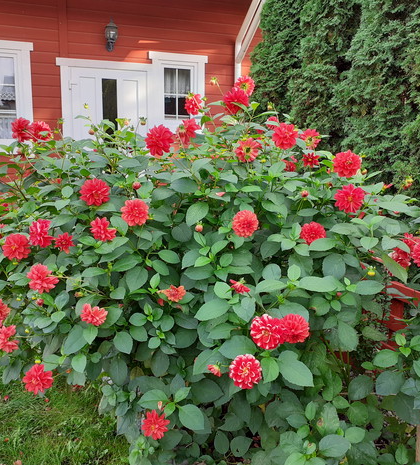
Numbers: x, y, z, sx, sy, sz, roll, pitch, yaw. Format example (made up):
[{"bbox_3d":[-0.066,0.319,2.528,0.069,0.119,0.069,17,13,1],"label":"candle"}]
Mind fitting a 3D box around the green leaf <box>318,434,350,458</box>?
[{"bbox_3d":[0.399,0.686,1.550,0.100,0.015,0.072,-13,48,-4],"label":"green leaf"}]

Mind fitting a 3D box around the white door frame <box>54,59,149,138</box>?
[{"bbox_3d":[-1.305,-1.075,6.261,1.226,2.193,0.120,-3,10,-20],"label":"white door frame"}]

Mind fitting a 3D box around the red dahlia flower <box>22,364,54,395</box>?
[{"bbox_3d":[-0.589,0.505,1.660,0.100,0.097,0.055,1,9,3],"label":"red dahlia flower"}]

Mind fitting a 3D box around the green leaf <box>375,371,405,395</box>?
[{"bbox_3d":[0.641,0.540,1.728,0.123,0.021,0.091,-38,58,-24],"label":"green leaf"}]

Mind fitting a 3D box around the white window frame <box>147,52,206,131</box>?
[{"bbox_3d":[-0.402,-1.838,6.472,0.813,1.071,0.100,-3,10,-20],"label":"white window frame"}]

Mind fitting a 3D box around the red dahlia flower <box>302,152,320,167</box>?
[{"bbox_3d":[0.395,-0.284,1.880,0.069,0.060,0.030,1,-9,6],"label":"red dahlia flower"}]

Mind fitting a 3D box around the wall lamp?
[{"bbox_3d":[-1.214,-2.448,5.978,0.158,0.405,0.205,-3,10,-20],"label":"wall lamp"}]

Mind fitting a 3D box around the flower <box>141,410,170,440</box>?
[{"bbox_3d":[-0.179,0.638,1.600,0.092,0.098,0.050,2,-16,6],"label":"flower"}]

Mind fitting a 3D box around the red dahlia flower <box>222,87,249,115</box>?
[{"bbox_3d":[0.100,-0.519,1.900,0.105,0.105,0.070,3,-2,18],"label":"red dahlia flower"}]

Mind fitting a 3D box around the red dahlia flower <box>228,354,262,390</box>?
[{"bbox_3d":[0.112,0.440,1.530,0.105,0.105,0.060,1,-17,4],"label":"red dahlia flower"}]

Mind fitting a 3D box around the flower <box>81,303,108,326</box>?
[{"bbox_3d":[-0.402,0.288,1.690,0.096,0.085,0.060,1,21,3],"label":"flower"}]

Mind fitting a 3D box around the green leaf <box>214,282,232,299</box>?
[{"bbox_3d":[0.042,0.190,1.570,0.062,0.018,0.070,-29,58,-20],"label":"green leaf"}]

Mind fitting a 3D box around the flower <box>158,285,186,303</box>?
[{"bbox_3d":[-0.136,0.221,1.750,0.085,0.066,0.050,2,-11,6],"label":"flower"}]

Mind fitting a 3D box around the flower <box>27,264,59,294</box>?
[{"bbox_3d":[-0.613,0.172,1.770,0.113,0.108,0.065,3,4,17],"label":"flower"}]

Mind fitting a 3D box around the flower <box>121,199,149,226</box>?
[{"bbox_3d":[-0.282,-0.073,1.820,0.102,0.102,0.060,1,-6,0],"label":"flower"}]

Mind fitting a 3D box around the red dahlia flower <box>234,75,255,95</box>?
[{"bbox_3d":[0.139,-0.586,1.922,0.082,0.086,0.048,1,12,3],"label":"red dahlia flower"}]

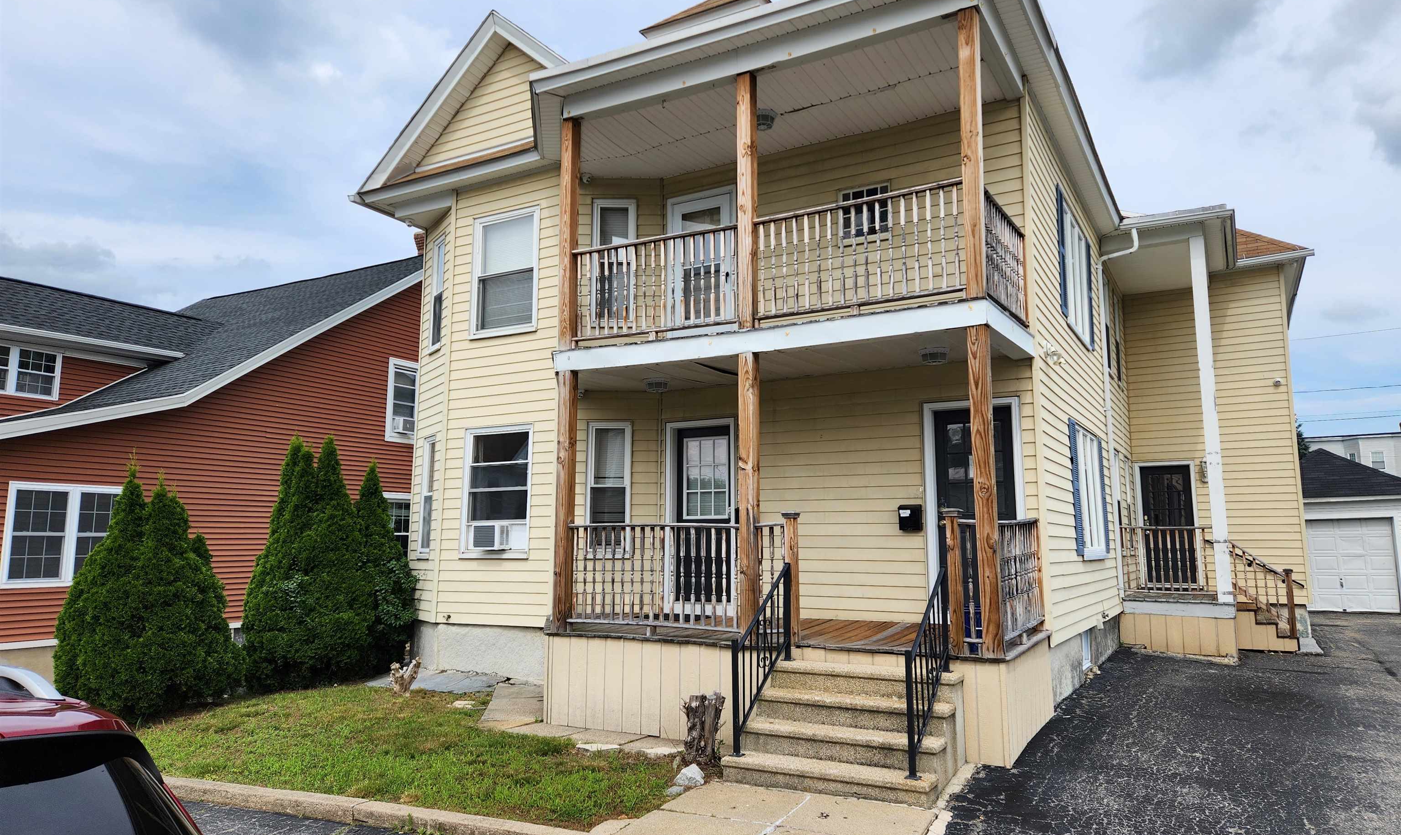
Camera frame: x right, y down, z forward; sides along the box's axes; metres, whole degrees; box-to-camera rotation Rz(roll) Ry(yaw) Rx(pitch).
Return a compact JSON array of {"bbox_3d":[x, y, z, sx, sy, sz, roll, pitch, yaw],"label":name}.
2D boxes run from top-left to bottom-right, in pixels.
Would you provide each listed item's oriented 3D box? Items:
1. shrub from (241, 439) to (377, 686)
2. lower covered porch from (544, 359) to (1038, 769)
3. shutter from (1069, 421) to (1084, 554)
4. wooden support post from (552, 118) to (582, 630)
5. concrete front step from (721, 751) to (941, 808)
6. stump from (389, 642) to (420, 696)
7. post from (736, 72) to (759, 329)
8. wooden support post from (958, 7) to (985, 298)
[{"bbox_3d":[-4.651,1.691,11.257,1.500,2.953,1.400,-4,-9,30],"label":"shrub"},{"bbox_3d":[0.855,1.143,8.954,4.409,3.497,1.913,-4,-9,30],"label":"lower covered porch"},{"bbox_3d":[4.200,0.783,10.379,0.040,1.490,0.360,-4,-9,30],"label":"shutter"},{"bbox_3d":[-1.361,-0.498,9.536,0.143,5.271,0.143,-4,-9,30],"label":"wooden support post"},{"bbox_3d":[0.909,2.562,6.645,1.544,0.172,0.336,-4,-9,30],"label":"concrete front step"},{"bbox_3d":[-3.238,2.742,10.223,0.320,0.570,0.290,-4,-9,30],"label":"stump"},{"bbox_3d":[0.439,-2.004,8.684,0.143,2.467,0.143,-4,-9,30],"label":"post"},{"bbox_3d":[2.240,-2.155,7.643,0.143,2.467,0.143,-4,-9,30],"label":"wooden support post"}]

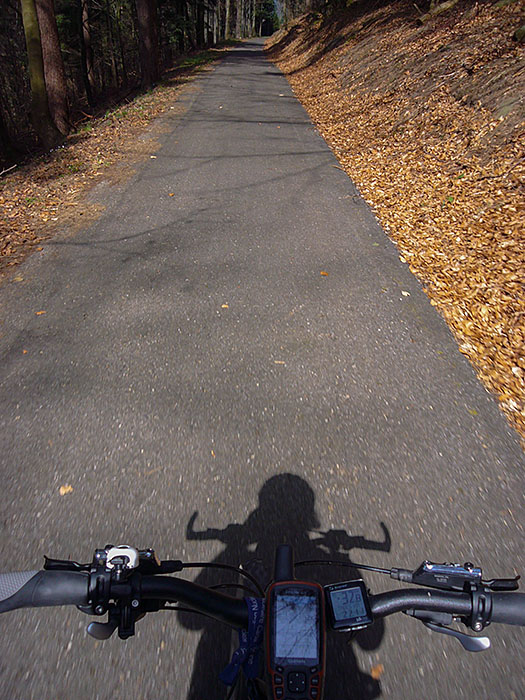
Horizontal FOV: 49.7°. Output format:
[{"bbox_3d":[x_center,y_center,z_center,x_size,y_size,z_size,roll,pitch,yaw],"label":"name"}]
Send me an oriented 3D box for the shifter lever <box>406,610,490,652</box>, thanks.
[{"bbox_3d":[0.198,0.298,0.605,0.088,0.036,0.050,7,30,12],"label":"shifter lever"}]

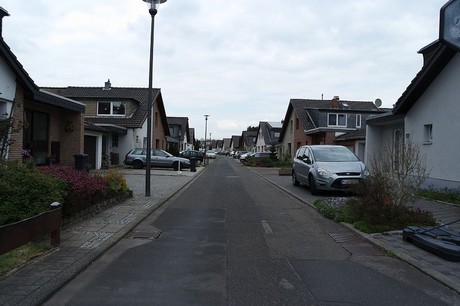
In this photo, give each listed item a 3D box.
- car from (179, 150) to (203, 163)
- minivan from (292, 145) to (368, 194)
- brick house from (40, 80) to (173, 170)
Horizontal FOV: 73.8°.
[{"bbox_3d":[-4.848,0.424,32.297,4.200,1.440,1.720,1,0,3],"label":"car"},{"bbox_3d":[3.771,0.601,12.188,1.880,1.660,4.770,1,0,0],"label":"minivan"},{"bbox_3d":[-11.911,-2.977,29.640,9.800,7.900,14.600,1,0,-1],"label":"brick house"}]

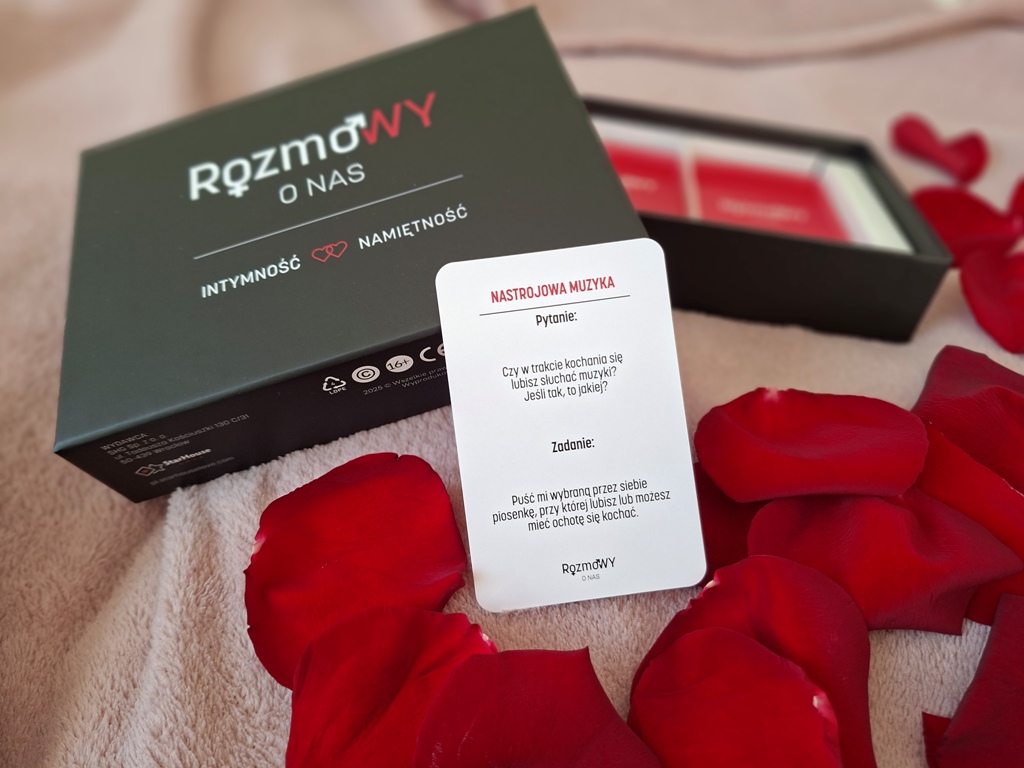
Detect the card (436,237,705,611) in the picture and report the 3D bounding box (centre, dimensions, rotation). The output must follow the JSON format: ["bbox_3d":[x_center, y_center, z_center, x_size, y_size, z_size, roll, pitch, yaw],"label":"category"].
[{"bbox_3d":[0.015,0.010,0.176,0.060,0.091,0.001,-7,-1,-1],"label":"card"}]

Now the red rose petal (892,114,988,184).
[{"bbox_3d":[0.205,-0.112,0.326,0.042,0.018,0.032,5,43,7],"label":"red rose petal"}]

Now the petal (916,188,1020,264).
[{"bbox_3d":[0.180,-0.063,0.272,0.048,0.014,0.038,3,43,5],"label":"petal"}]

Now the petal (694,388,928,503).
[{"bbox_3d":[0.084,0.018,0.191,0.062,0.014,0.033,1,42,5],"label":"petal"}]

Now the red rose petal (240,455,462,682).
[{"bbox_3d":[-0.040,0.049,0.177,0.055,0.014,0.060,-7,49,-2],"label":"red rose petal"}]

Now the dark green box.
[{"bbox_3d":[-0.053,-0.048,0.224,0.167,0.036,0.120,-17,60,1],"label":"dark green box"}]

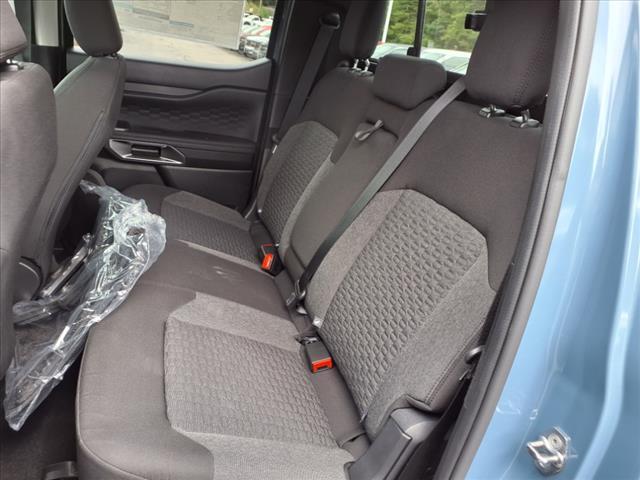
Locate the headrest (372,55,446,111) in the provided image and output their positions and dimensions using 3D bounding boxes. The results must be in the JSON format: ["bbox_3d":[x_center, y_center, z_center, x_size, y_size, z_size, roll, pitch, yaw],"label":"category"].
[{"bbox_3d":[0.199,-0.363,1.138,0.094,0.113,0.220,2,24,-19],"label":"headrest"}]

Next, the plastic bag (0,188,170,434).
[{"bbox_3d":[-0.572,0.125,1.234,0.360,0.360,0.590,2,24,-19],"label":"plastic bag"}]

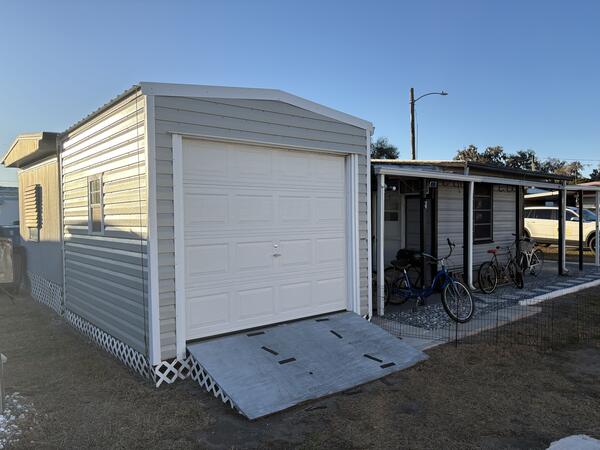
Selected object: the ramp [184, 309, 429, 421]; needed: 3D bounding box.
[{"bbox_3d":[0.153,1.365,4.848,2.409,0.329,1.214,-2,1,-39],"label":"ramp"}]

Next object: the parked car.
[{"bbox_3d":[10.080,0.227,17.120,1.970,1.770,4.900,-2,1,-37],"label":"parked car"}]

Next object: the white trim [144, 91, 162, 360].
[{"bbox_3d":[-1.411,0.055,4.323,0.081,2.555,0.081,-2,1,-39],"label":"white trim"}]

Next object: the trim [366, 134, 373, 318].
[{"bbox_3d":[0.949,-0.004,6.264,0.081,2.542,0.081,-2,1,-39],"label":"trim"}]

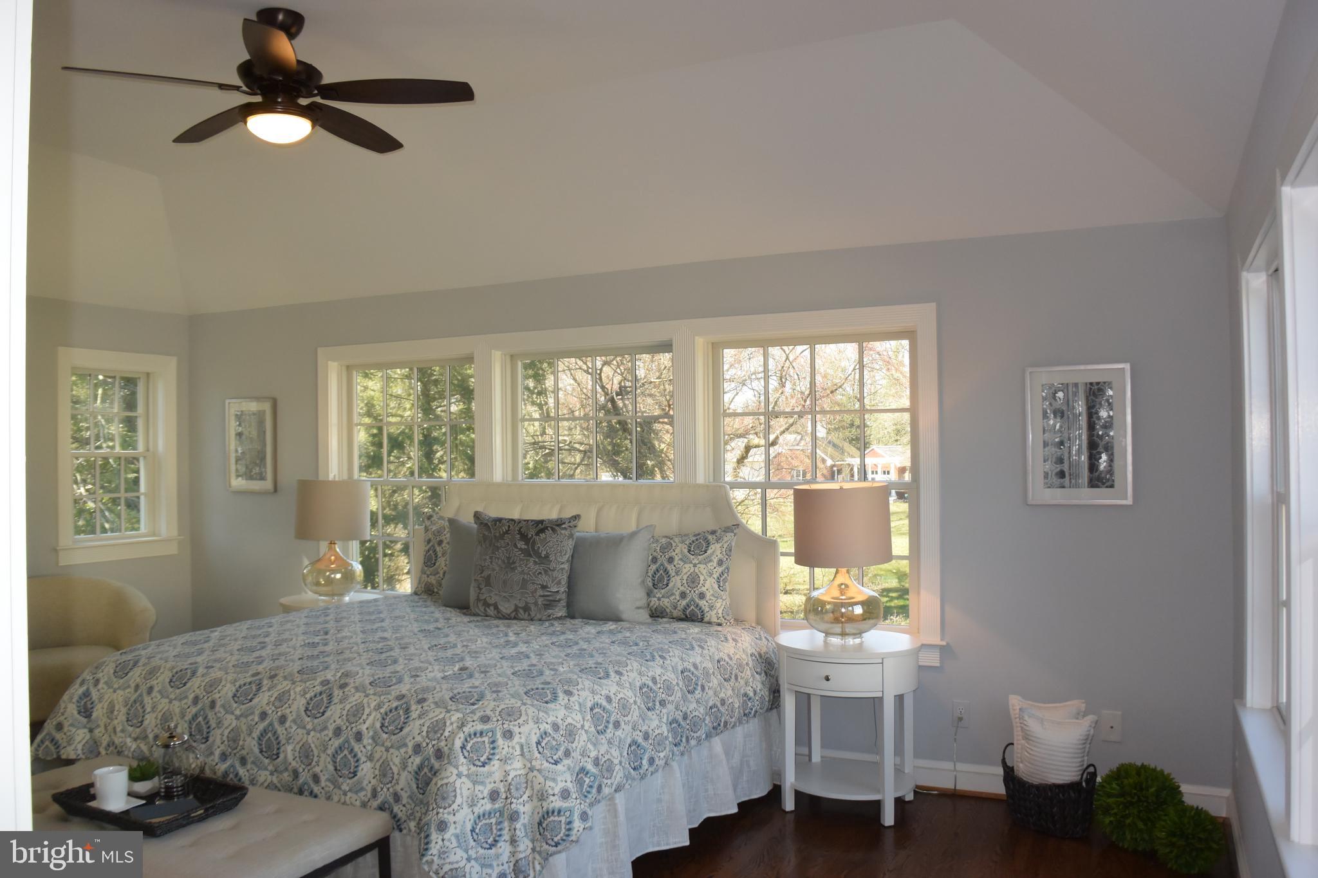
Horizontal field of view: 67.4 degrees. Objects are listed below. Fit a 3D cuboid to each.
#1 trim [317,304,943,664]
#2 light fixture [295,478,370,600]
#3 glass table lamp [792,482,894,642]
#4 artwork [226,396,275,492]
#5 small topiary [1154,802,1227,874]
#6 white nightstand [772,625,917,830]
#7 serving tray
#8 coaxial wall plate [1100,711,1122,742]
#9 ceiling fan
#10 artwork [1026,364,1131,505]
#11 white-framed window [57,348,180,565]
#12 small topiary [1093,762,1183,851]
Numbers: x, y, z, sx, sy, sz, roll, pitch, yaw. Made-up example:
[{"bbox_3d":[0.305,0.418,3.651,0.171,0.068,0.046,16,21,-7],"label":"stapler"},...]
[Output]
[{"bbox_3d":[-0.400,0.232,5.188,3.695,1.619,0.110,-1,-1,25],"label":"trim"},{"bbox_3d":[-1.839,0.570,5.589,0.400,0.690,0.400,-1,-1,25],"label":"light fixture"},{"bbox_3d":[0.762,0.502,4.092,0.405,0.625,0.405,-1,0,25],"label":"glass table lamp"},{"bbox_3d":[-2.487,0.040,6.033,0.395,0.565,0.030,-1,0,25],"label":"artwork"},{"bbox_3d":[1.898,1.428,3.536,0.235,0.230,0.235,-1,-1,25],"label":"small topiary"},{"bbox_3d":[0.812,1.215,4.243,0.615,0.697,0.475,-1,-1,27],"label":"white nightstand"},{"bbox_3d":[-1.401,0.998,2.714,0.460,0.050,0.285,-1,0,25],"label":"serving tray"},{"bbox_3d":[1.879,1.194,4.099,0.077,0.124,0.010,-1,-1,25],"label":"coaxial wall plate"},{"bbox_3d":[-1.231,-1.184,3.246,1.270,0.420,1.270,-1,0,25],"label":"ceiling fan"},{"bbox_3d":[1.761,-0.015,4.151,0.405,0.585,0.030,-1,-1,25],"label":"artwork"},{"bbox_3d":[-3.172,0.100,5.841,0.100,1.220,0.770,-1,0,25],"label":"white-framed window"},{"bbox_3d":[1.815,1.394,3.751,0.305,0.300,0.305,-1,-1,25],"label":"small topiary"}]

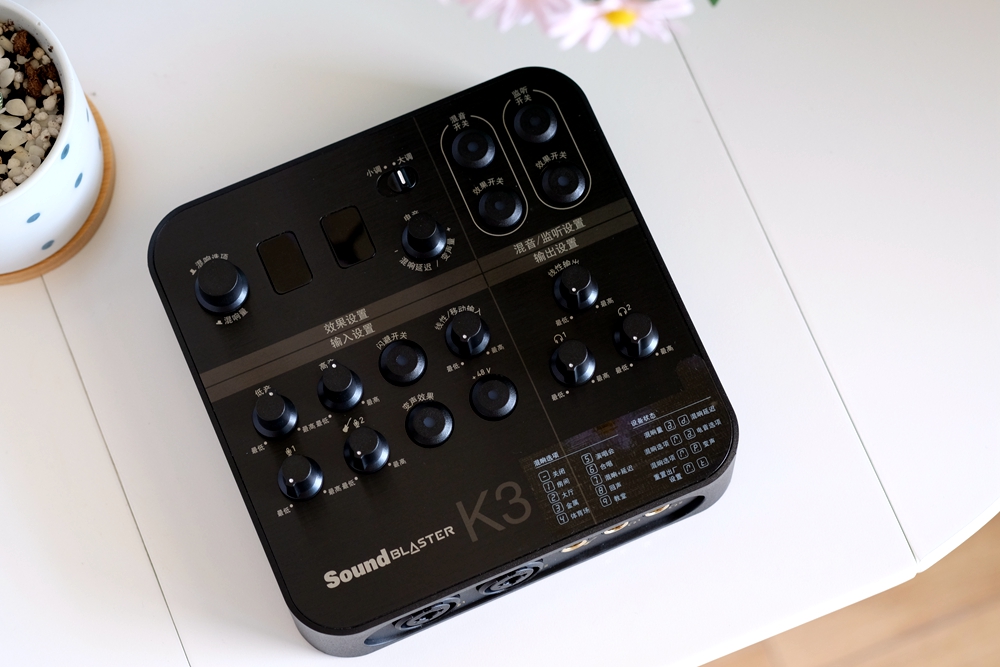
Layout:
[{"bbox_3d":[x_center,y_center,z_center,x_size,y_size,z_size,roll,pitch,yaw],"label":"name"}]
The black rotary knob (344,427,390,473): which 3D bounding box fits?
[{"bbox_3d":[-0.043,0.036,0.796,0.015,0.013,0.015,0,75,0],"label":"black rotary knob"}]

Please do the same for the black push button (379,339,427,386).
[{"bbox_3d":[-0.031,0.009,0.808,0.015,0.004,0.015,0,75,0],"label":"black push button"}]

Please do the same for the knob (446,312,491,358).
[{"bbox_3d":[-0.010,-0.001,0.806,0.015,0.013,0.015,0,75,0],"label":"knob"}]

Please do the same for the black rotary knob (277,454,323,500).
[{"bbox_3d":[-0.066,0.046,0.816,0.015,0.012,0.015,0,74,2],"label":"black rotary knob"}]

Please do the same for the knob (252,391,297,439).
[{"bbox_3d":[-0.074,0.026,0.822,0.015,0.012,0.015,0,74,2],"label":"knob"}]

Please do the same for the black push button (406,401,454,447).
[{"bbox_3d":[-0.023,0.030,0.825,0.015,0.004,0.015,0,74,2],"label":"black push button"}]

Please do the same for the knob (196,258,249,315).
[{"bbox_3d":[-0.093,-0.017,0.836,0.018,0.011,0.018,0,74,2],"label":"knob"}]

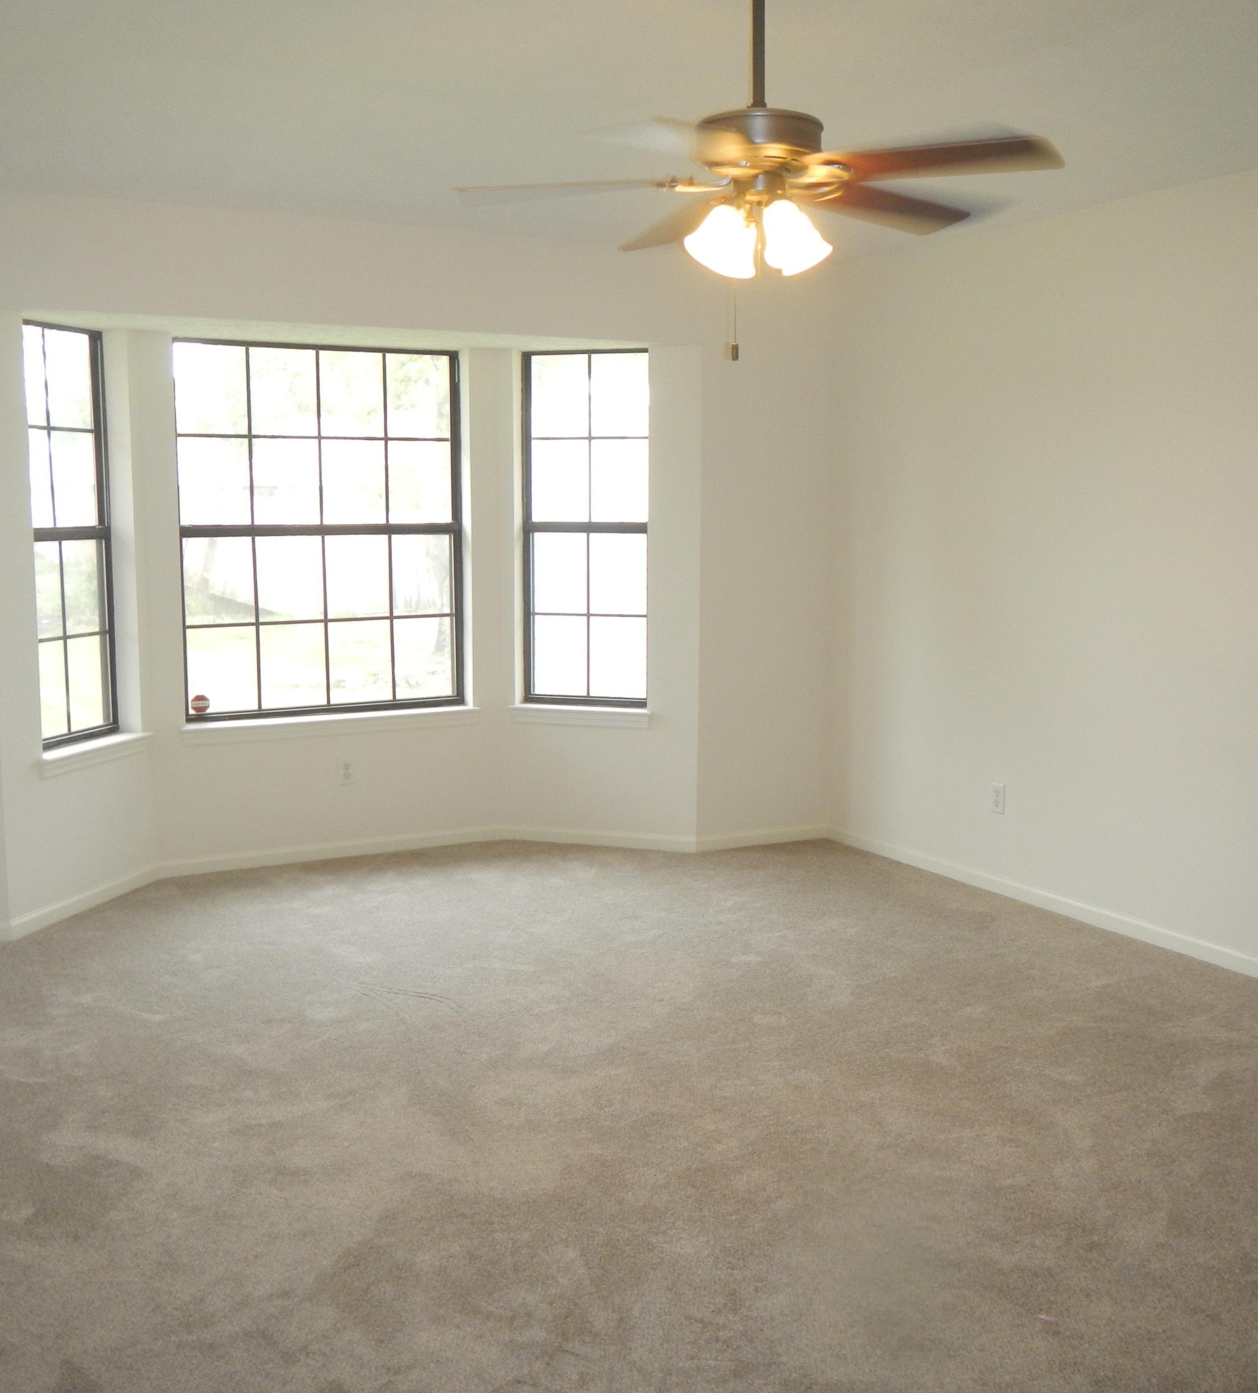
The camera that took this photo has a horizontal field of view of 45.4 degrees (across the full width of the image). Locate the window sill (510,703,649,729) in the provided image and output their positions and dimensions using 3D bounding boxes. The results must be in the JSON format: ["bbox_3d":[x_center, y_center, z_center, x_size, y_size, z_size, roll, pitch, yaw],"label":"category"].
[{"bbox_3d":[-0.193,0.085,6.464,0.639,0.070,0.137,2,8,18],"label":"window sill"}]

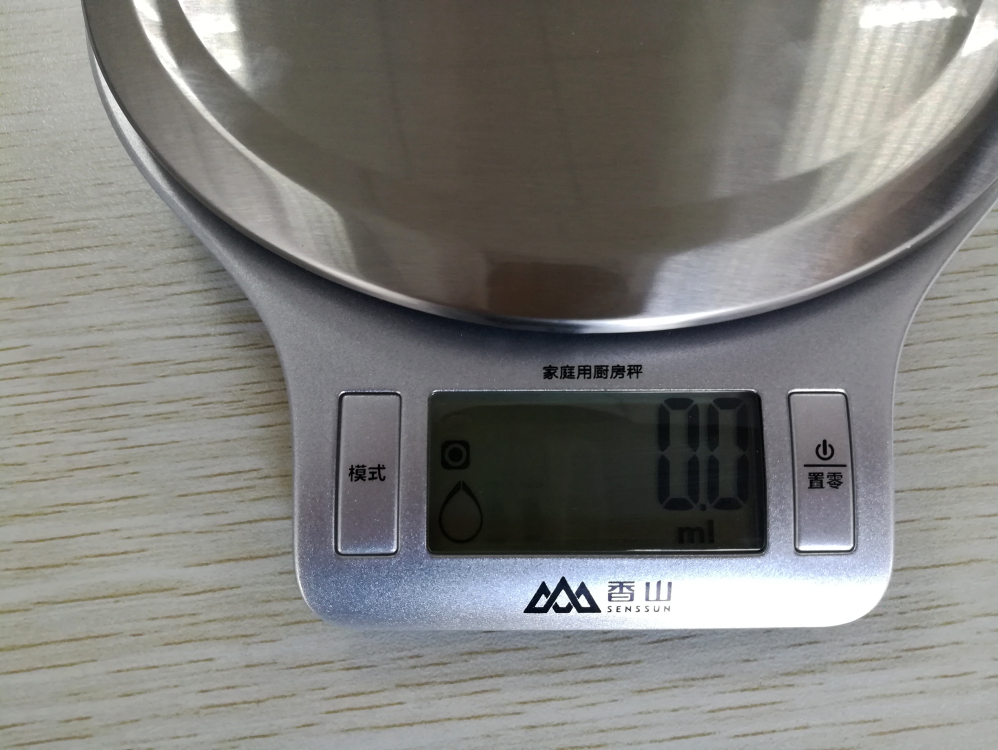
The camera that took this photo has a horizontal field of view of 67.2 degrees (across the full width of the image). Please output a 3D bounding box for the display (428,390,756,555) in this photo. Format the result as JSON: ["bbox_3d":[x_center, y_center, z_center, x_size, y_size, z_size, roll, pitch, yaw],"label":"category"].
[{"bbox_3d":[0.015,0.015,0.118,0.052,0.003,0.025,0,83,0],"label":"display"}]

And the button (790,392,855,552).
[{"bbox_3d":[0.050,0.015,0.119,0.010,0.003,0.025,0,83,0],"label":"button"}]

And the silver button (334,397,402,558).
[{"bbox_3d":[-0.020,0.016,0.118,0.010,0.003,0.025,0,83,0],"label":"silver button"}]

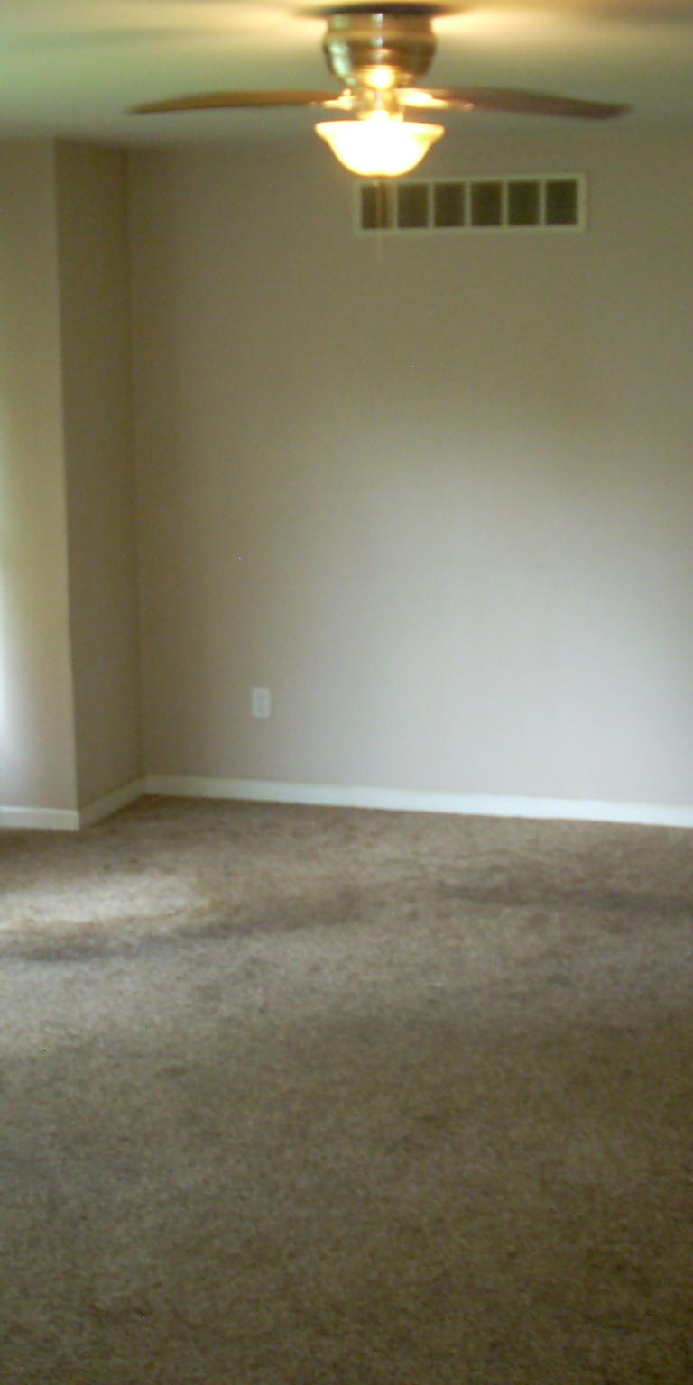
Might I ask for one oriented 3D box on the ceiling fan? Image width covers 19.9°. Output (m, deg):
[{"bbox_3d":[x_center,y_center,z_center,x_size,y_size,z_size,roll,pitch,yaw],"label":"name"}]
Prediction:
[{"bbox_3d":[0.077,-1.312,4.340,1.090,0.370,1.090,-1,10,1],"label":"ceiling fan"}]

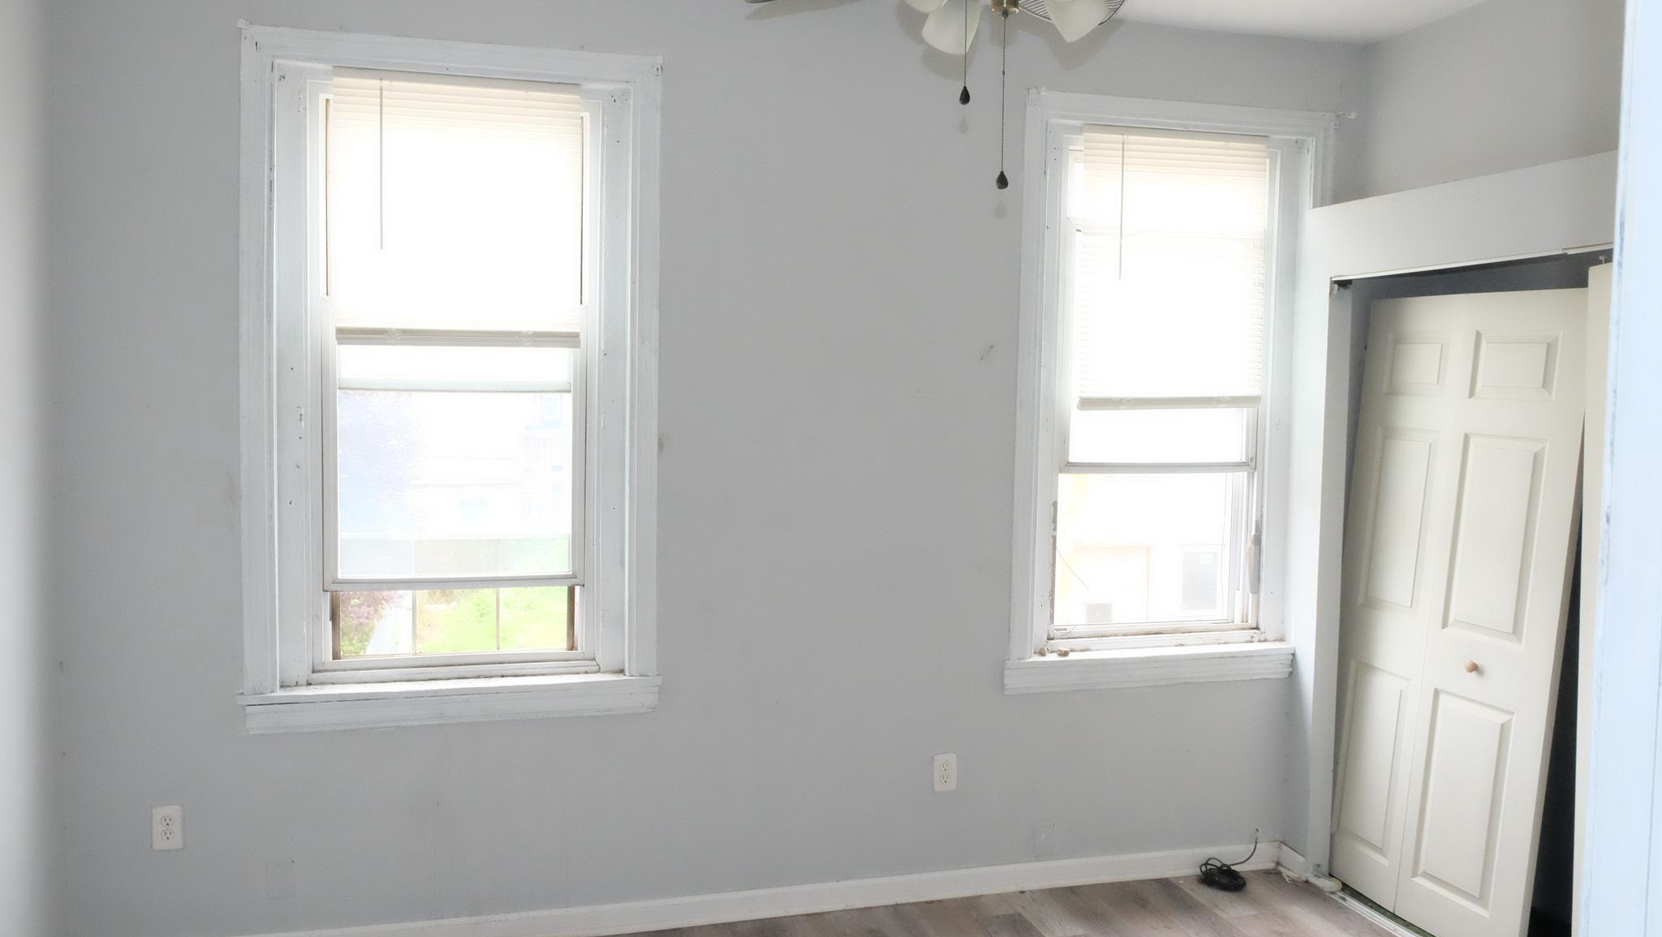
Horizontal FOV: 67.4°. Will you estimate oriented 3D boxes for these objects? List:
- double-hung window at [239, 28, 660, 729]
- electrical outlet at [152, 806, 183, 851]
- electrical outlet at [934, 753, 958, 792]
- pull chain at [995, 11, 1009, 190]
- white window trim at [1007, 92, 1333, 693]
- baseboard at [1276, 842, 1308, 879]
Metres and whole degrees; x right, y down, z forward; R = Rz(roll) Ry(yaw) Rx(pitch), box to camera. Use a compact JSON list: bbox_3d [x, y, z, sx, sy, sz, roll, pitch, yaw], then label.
[{"bbox_3d":[-1.066,-0.232,3.579,1.156,1.926,0.100,0,4,-15],"label":"double-hung window"},{"bbox_3d":[-1.837,0.998,3.452,0.077,0.124,0.009,0,4,-15],"label":"electrical outlet"},{"bbox_3d":[0.374,0.991,4.046,0.077,0.121,0.009,0,4,-15],"label":"electrical outlet"},{"bbox_3d":[0.310,-0.663,2.250,0.021,0.314,0.021,0,4,-15],"label":"pull chain"},{"bbox_3d":[1.144,-0.234,4.173,1.156,1.930,0.100,0,4,-15],"label":"white window trim"},{"bbox_3d":[1.603,1.374,4.325,0.016,0.097,0.150,0,4,-15],"label":"baseboard"}]

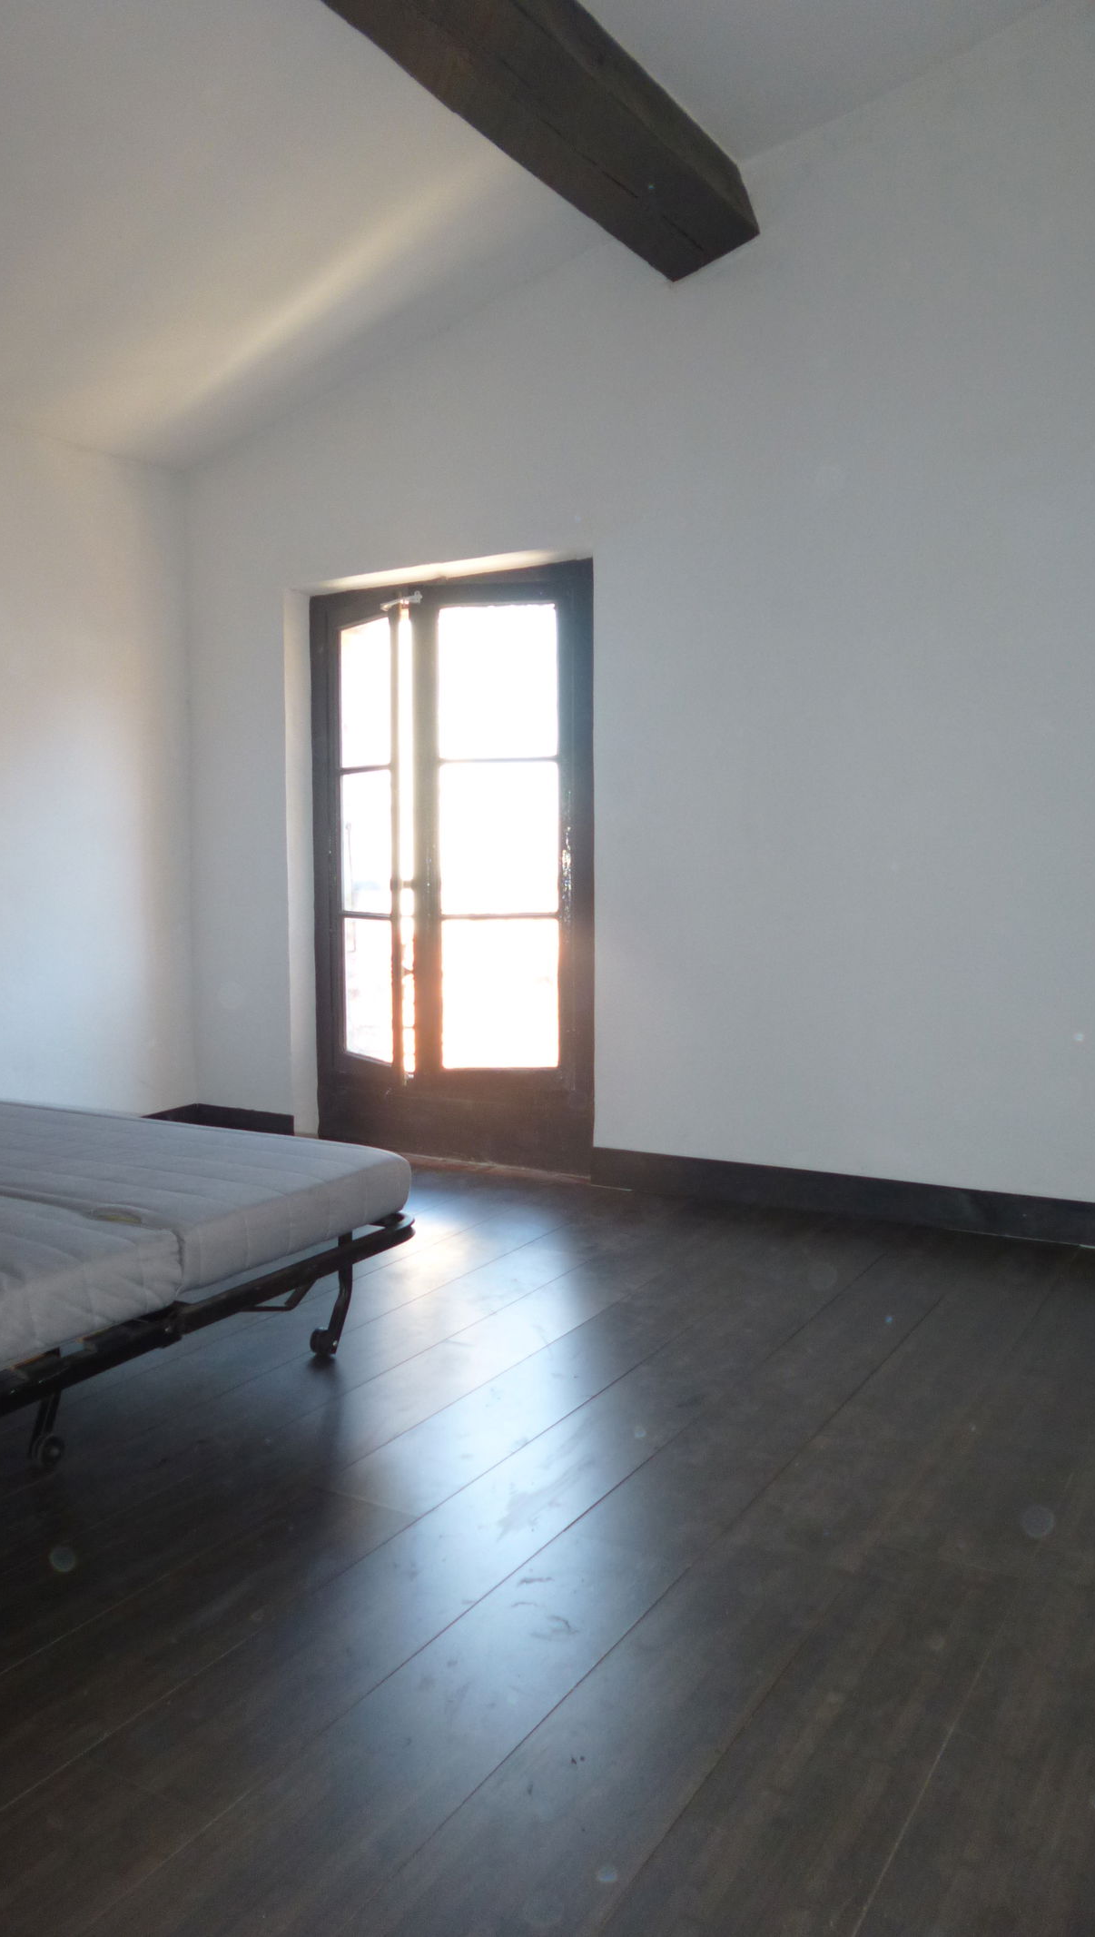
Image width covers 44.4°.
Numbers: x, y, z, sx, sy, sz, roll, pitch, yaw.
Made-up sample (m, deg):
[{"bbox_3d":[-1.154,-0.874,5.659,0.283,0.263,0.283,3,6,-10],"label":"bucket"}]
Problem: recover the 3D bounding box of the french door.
[{"bbox_3d":[-0.370,-0.336,4.580,1.210,1.990,0.200,2,4,31],"label":"french door"}]

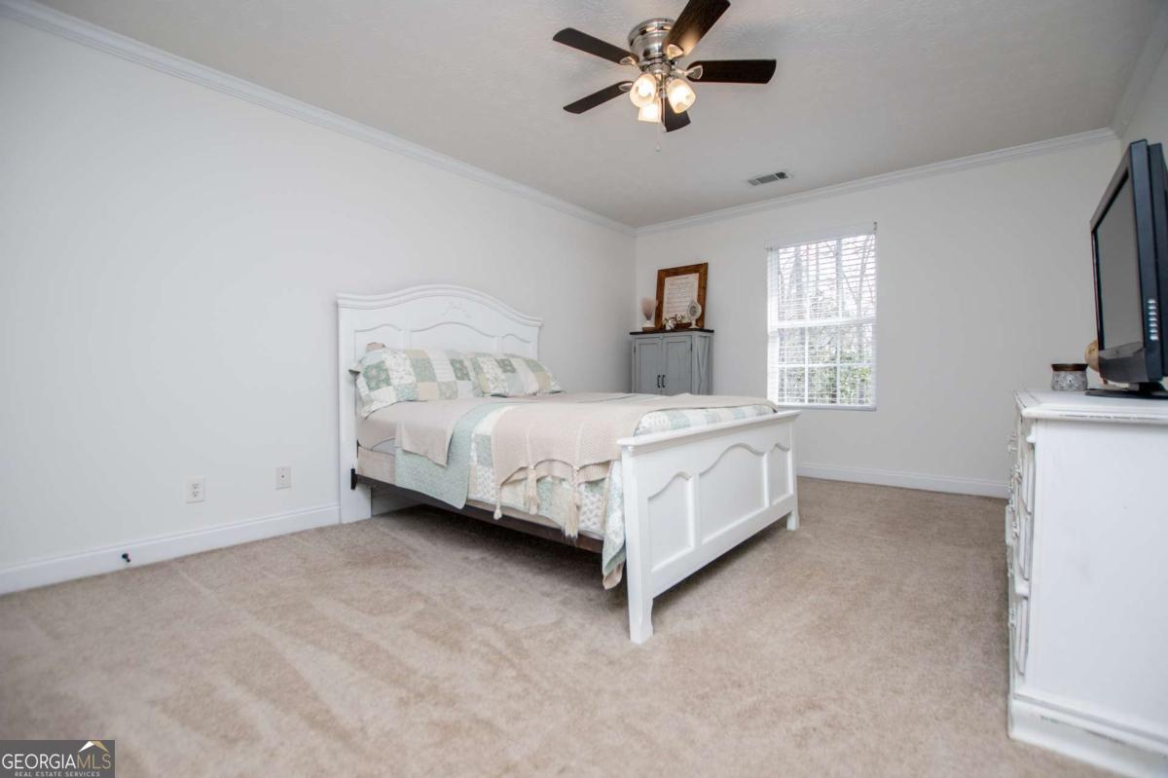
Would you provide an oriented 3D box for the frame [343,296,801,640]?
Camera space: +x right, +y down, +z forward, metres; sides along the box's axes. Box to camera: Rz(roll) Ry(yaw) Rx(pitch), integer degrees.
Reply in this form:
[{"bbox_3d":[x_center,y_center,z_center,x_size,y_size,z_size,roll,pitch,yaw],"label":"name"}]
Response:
[{"bbox_3d":[-0.131,0.043,2.876,2.197,1.553,1.709,1,2,42],"label":"frame"}]

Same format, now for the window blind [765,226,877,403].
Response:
[{"bbox_3d":[2.020,-0.586,4.197,0.868,1.500,0.060,1,2,37],"label":"window blind"}]

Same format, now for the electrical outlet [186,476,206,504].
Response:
[{"bbox_3d":[-1.982,0.512,2.486,0.010,0.122,0.075,1,2,42],"label":"electrical outlet"}]

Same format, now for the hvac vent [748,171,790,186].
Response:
[{"bbox_3d":[1.484,-1.677,3.906,0.310,0.020,0.150,1,2,37],"label":"hvac vent"}]

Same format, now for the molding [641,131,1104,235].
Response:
[{"bbox_3d":[1.984,-1.659,4.174,3.602,0.085,0.070,1,2,37],"label":"molding"}]

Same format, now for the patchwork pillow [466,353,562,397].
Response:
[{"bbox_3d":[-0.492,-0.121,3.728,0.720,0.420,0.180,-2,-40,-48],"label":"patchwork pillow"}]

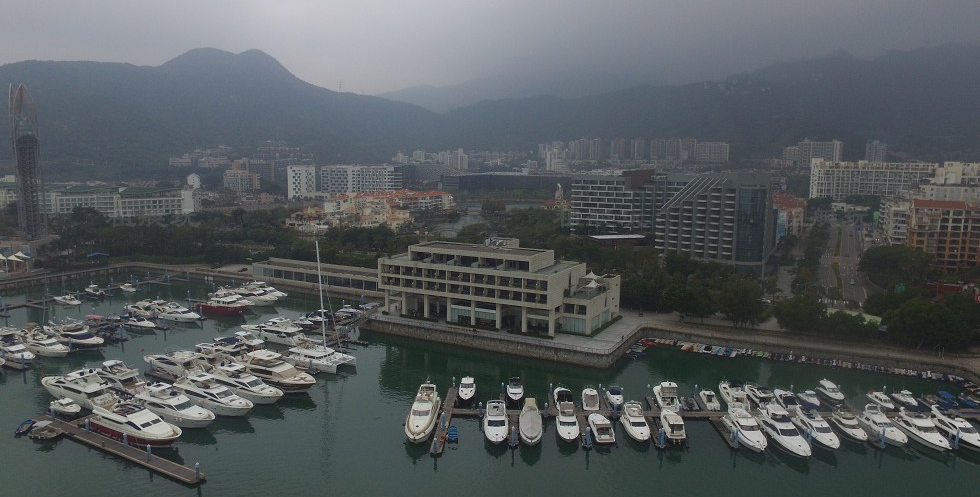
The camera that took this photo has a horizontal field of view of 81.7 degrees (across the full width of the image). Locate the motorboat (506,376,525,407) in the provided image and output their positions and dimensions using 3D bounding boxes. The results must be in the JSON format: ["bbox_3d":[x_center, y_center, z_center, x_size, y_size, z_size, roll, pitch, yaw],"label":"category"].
[{"bbox_3d":[5.250,29.370,116.490,3.100,2.800,8.400,1,9,2],"label":"motorboat"}]

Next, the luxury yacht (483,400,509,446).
[{"bbox_3d":[1.280,30.810,100.330,4.150,4.700,13.200,1,9,2],"label":"luxury yacht"}]

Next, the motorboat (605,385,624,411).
[{"bbox_3d":[21.720,26.510,101.310,2.700,2.800,7.300,1,6,1],"label":"motorboat"}]

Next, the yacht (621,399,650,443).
[{"bbox_3d":[25.634,30.413,98.729,3.800,4.400,11.400,1,7,3],"label":"yacht"}]

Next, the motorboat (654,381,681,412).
[{"bbox_3d":[31.110,25.590,100.590,3.400,5.050,9.000,0,6,0],"label":"motorboat"}]

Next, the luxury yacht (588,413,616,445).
[{"bbox_3d":[19.680,31.152,100.383,3.200,2.500,10.200,0,7,1],"label":"luxury yacht"}]

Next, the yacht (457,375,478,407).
[{"bbox_3d":[-4.590,29.210,116.180,3.100,3.000,8.600,1,9,2],"label":"yacht"}]

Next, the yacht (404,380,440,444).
[{"bbox_3d":[-12.180,29.960,102.340,4.950,5.500,17.400,1,9,2],"label":"yacht"}]

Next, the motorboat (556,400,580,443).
[{"bbox_3d":[13.760,31.110,100.910,3.800,4.200,12.300,1,9,2],"label":"motorboat"}]

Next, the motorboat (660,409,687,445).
[{"bbox_3d":[32.392,30.990,100.425,3.100,2.900,10.200,1,7,6],"label":"motorboat"}]

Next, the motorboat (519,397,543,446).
[{"bbox_3d":[6.040,27.150,88.260,3.750,4.250,11.900,0,6,0],"label":"motorboat"}]

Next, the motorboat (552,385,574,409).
[{"bbox_3d":[14.710,29.900,114.990,3.400,2.400,8.900,1,9,1],"label":"motorboat"}]

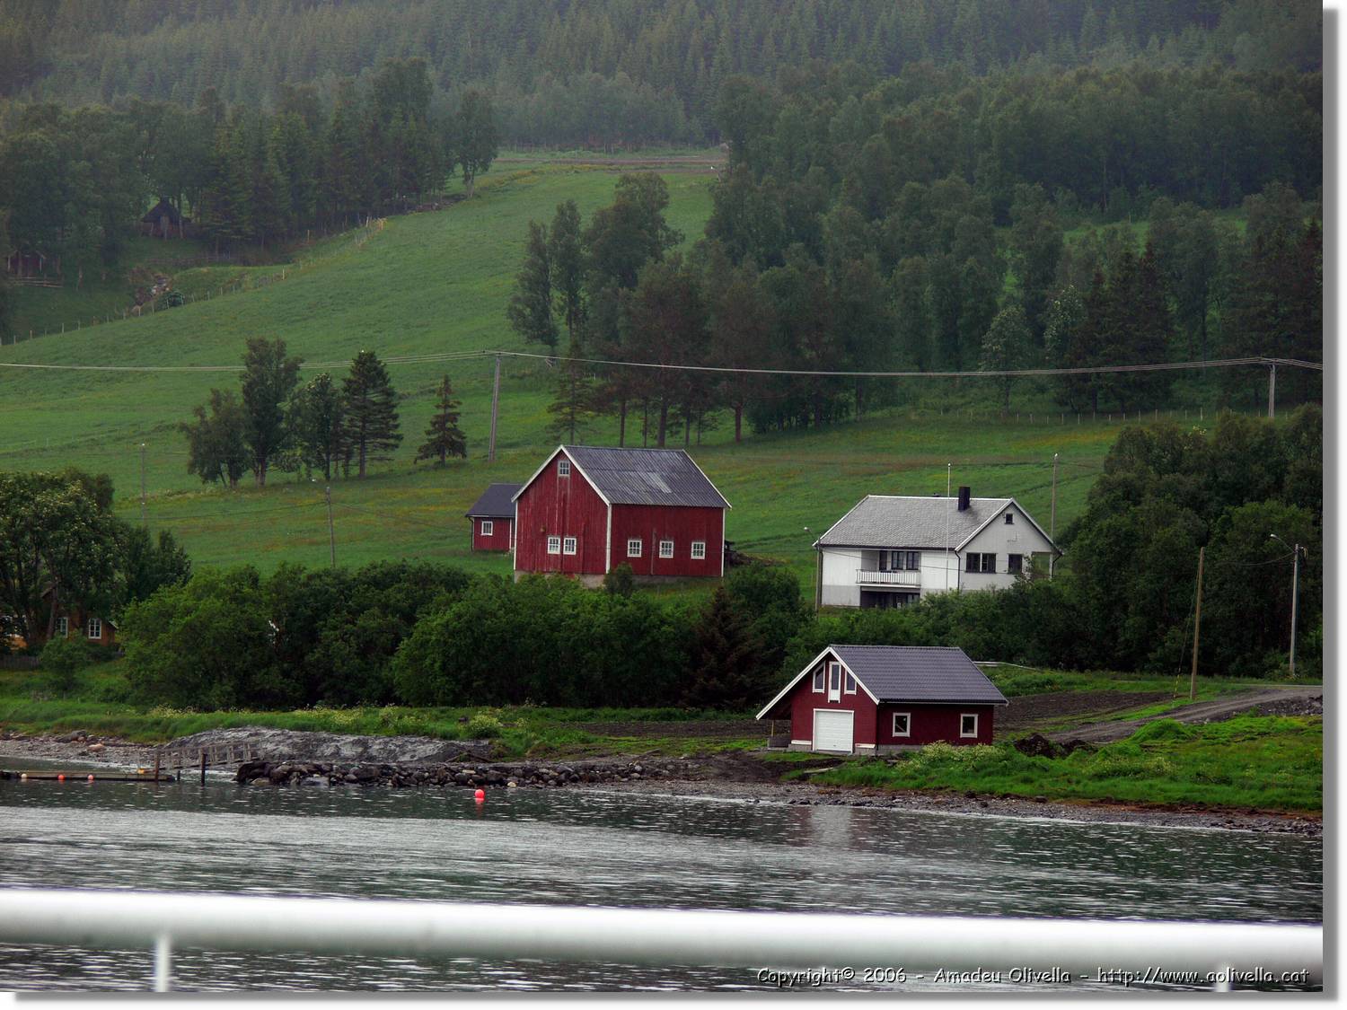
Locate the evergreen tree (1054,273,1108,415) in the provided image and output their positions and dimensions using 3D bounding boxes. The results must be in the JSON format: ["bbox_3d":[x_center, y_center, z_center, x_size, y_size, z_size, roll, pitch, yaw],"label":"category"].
[{"bbox_3d":[35.500,-14.071,925.000,4.550,11.864,4.550,2,0,0],"label":"evergreen tree"}]

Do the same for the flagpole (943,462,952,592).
[{"bbox_3d":[17.452,2.004,672.000,0.150,9.421,0.150,1,0,0],"label":"flagpole"}]

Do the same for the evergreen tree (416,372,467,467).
[{"bbox_3d":[-18.155,-6.684,830.000,3.879,7.180,3.879,2,0,0],"label":"evergreen tree"}]

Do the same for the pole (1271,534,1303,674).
[{"bbox_3d":[36.455,5.982,630.000,1.900,8.519,0.350,2,0,-6],"label":"pole"}]

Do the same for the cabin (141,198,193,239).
[{"bbox_3d":[-50.267,-28.500,1050.000,4.802,4.071,4.900,2,0,-6],"label":"cabin"}]

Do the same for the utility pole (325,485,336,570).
[{"bbox_3d":[-22.458,1.831,695.000,0.230,6.357,0.230,-5,0,0],"label":"utility pole"}]

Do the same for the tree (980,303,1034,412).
[{"bbox_3d":[28.951,-12.806,920.000,4.614,9.422,4.614,2,0,0],"label":"tree"}]

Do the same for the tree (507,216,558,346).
[{"bbox_3d":[-12.704,-19.788,950.000,4.345,11.523,4.345,2,0,0],"label":"tree"}]

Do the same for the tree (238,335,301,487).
[{"bbox_3d":[-30.654,-7.123,805.000,4.581,11.445,4.581,2,0,0],"label":"tree"}]

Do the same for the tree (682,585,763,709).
[{"bbox_3d":[2.813,8.140,602.000,4.470,7.123,4.470,2,0,0],"label":"tree"}]

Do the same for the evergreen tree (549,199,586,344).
[{"bbox_3d":[-9.842,-21.643,985.000,3.420,13.613,3.420,2,0,0],"label":"evergreen tree"}]

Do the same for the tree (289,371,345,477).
[{"bbox_3d":[-27.510,-6.037,815.000,4.052,8.265,4.052,2,0,0],"label":"tree"}]

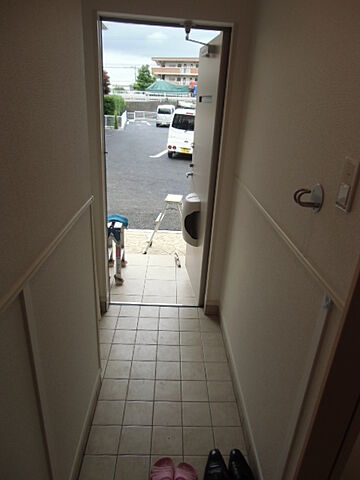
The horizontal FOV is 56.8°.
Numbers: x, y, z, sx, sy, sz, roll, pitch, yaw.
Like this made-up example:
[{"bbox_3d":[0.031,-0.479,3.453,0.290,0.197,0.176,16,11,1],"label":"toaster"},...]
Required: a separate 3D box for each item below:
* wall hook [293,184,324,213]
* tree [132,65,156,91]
[{"bbox_3d":[0.362,-0.120,0.958,0.064,0.086,0.082,2,23,-2],"label":"wall hook"},{"bbox_3d":[-5.005,-22.079,46.860,3.400,4.700,3.400,2,23,-2],"label":"tree"}]

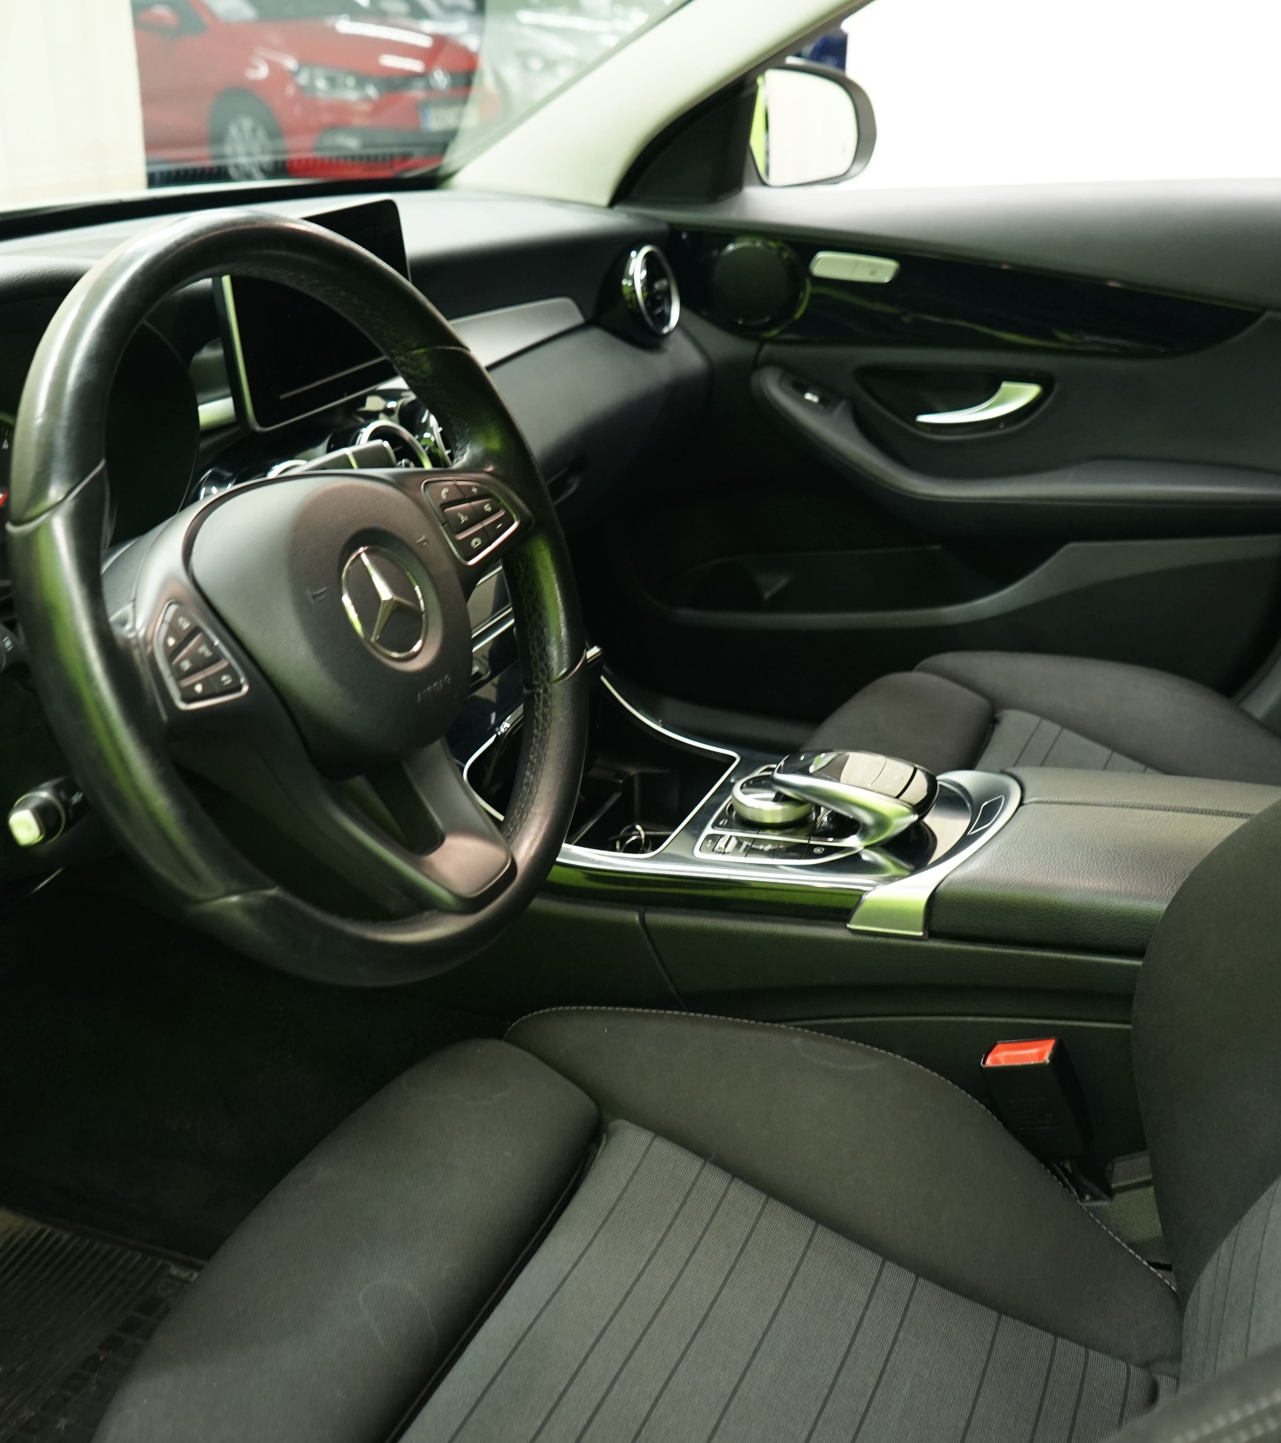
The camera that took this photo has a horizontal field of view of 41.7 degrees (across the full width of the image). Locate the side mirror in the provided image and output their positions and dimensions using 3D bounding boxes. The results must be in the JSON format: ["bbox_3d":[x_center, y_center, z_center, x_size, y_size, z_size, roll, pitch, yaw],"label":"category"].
[{"bbox_3d":[0.193,-0.685,1.937,0.115,0.145,0.195,16,30,34],"label":"side mirror"}]

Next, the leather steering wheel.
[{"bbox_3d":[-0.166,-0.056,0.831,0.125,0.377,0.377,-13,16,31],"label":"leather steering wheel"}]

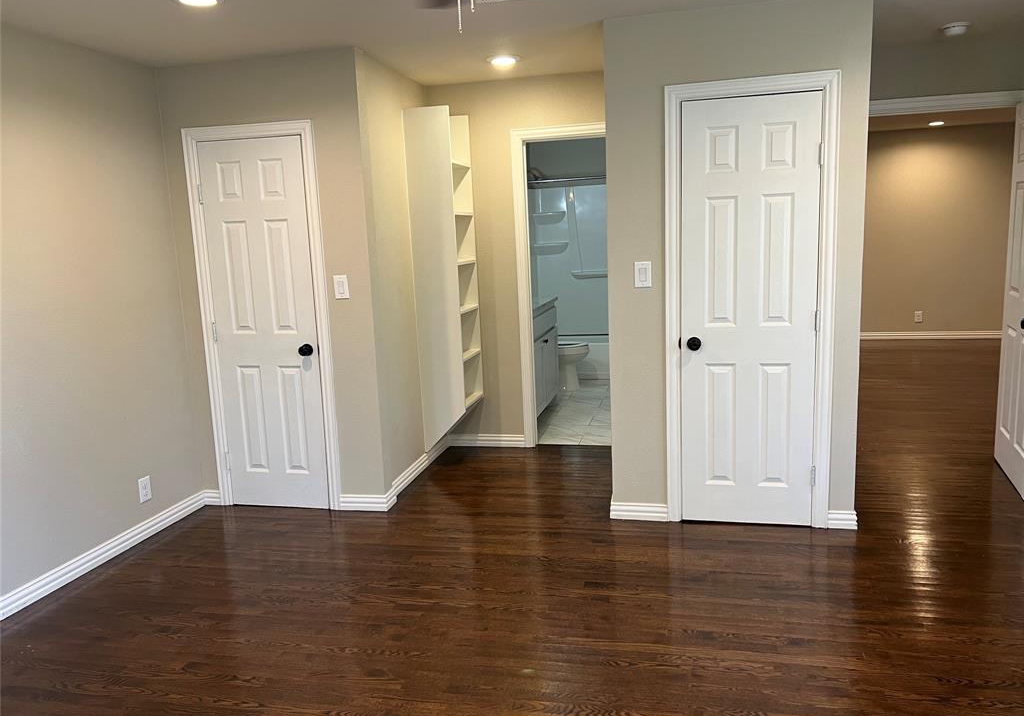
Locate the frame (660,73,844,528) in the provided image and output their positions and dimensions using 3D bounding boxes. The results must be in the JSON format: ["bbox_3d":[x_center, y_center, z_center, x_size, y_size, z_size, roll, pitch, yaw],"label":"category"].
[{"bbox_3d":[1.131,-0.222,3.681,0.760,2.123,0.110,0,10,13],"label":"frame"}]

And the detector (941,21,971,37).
[{"bbox_3d":[2.297,-1.693,3.977,0.140,0.046,0.140,0,10,13],"label":"detector"}]

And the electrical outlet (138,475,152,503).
[{"bbox_3d":[-1.898,0.685,3.992,0.009,0.124,0.081,0,10,13],"label":"electrical outlet"}]

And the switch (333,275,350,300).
[{"bbox_3d":[-0.904,-0.374,4.074,0.077,0.127,0.010,0,10,13],"label":"switch"}]

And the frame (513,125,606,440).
[{"bbox_3d":[0.416,-0.435,5.113,0.740,2.131,0.120,0,10,13],"label":"frame"}]

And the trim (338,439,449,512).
[{"bbox_3d":[-0.682,0.692,4.859,0.264,0.090,1.263,0,10,13],"label":"trim"}]

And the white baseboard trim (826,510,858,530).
[{"bbox_3d":[1.604,0.784,3.709,0.138,0.090,0.018,0,10,13],"label":"white baseboard trim"}]

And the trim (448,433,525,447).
[{"bbox_3d":[-0.174,0.583,5.373,0.537,0.090,0.018,0,10,13],"label":"trim"}]

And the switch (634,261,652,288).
[{"bbox_3d":[0.636,-0.400,3.718,0.075,0.126,0.010,0,10,13],"label":"switch"}]

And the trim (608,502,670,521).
[{"bbox_3d":[0.651,0.790,3.922,0.295,0.090,0.018,0,10,13],"label":"trim"}]

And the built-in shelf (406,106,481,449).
[{"bbox_3d":[-0.409,-0.472,4.921,0.287,2.106,0.468,0,10,13],"label":"built-in shelf"}]

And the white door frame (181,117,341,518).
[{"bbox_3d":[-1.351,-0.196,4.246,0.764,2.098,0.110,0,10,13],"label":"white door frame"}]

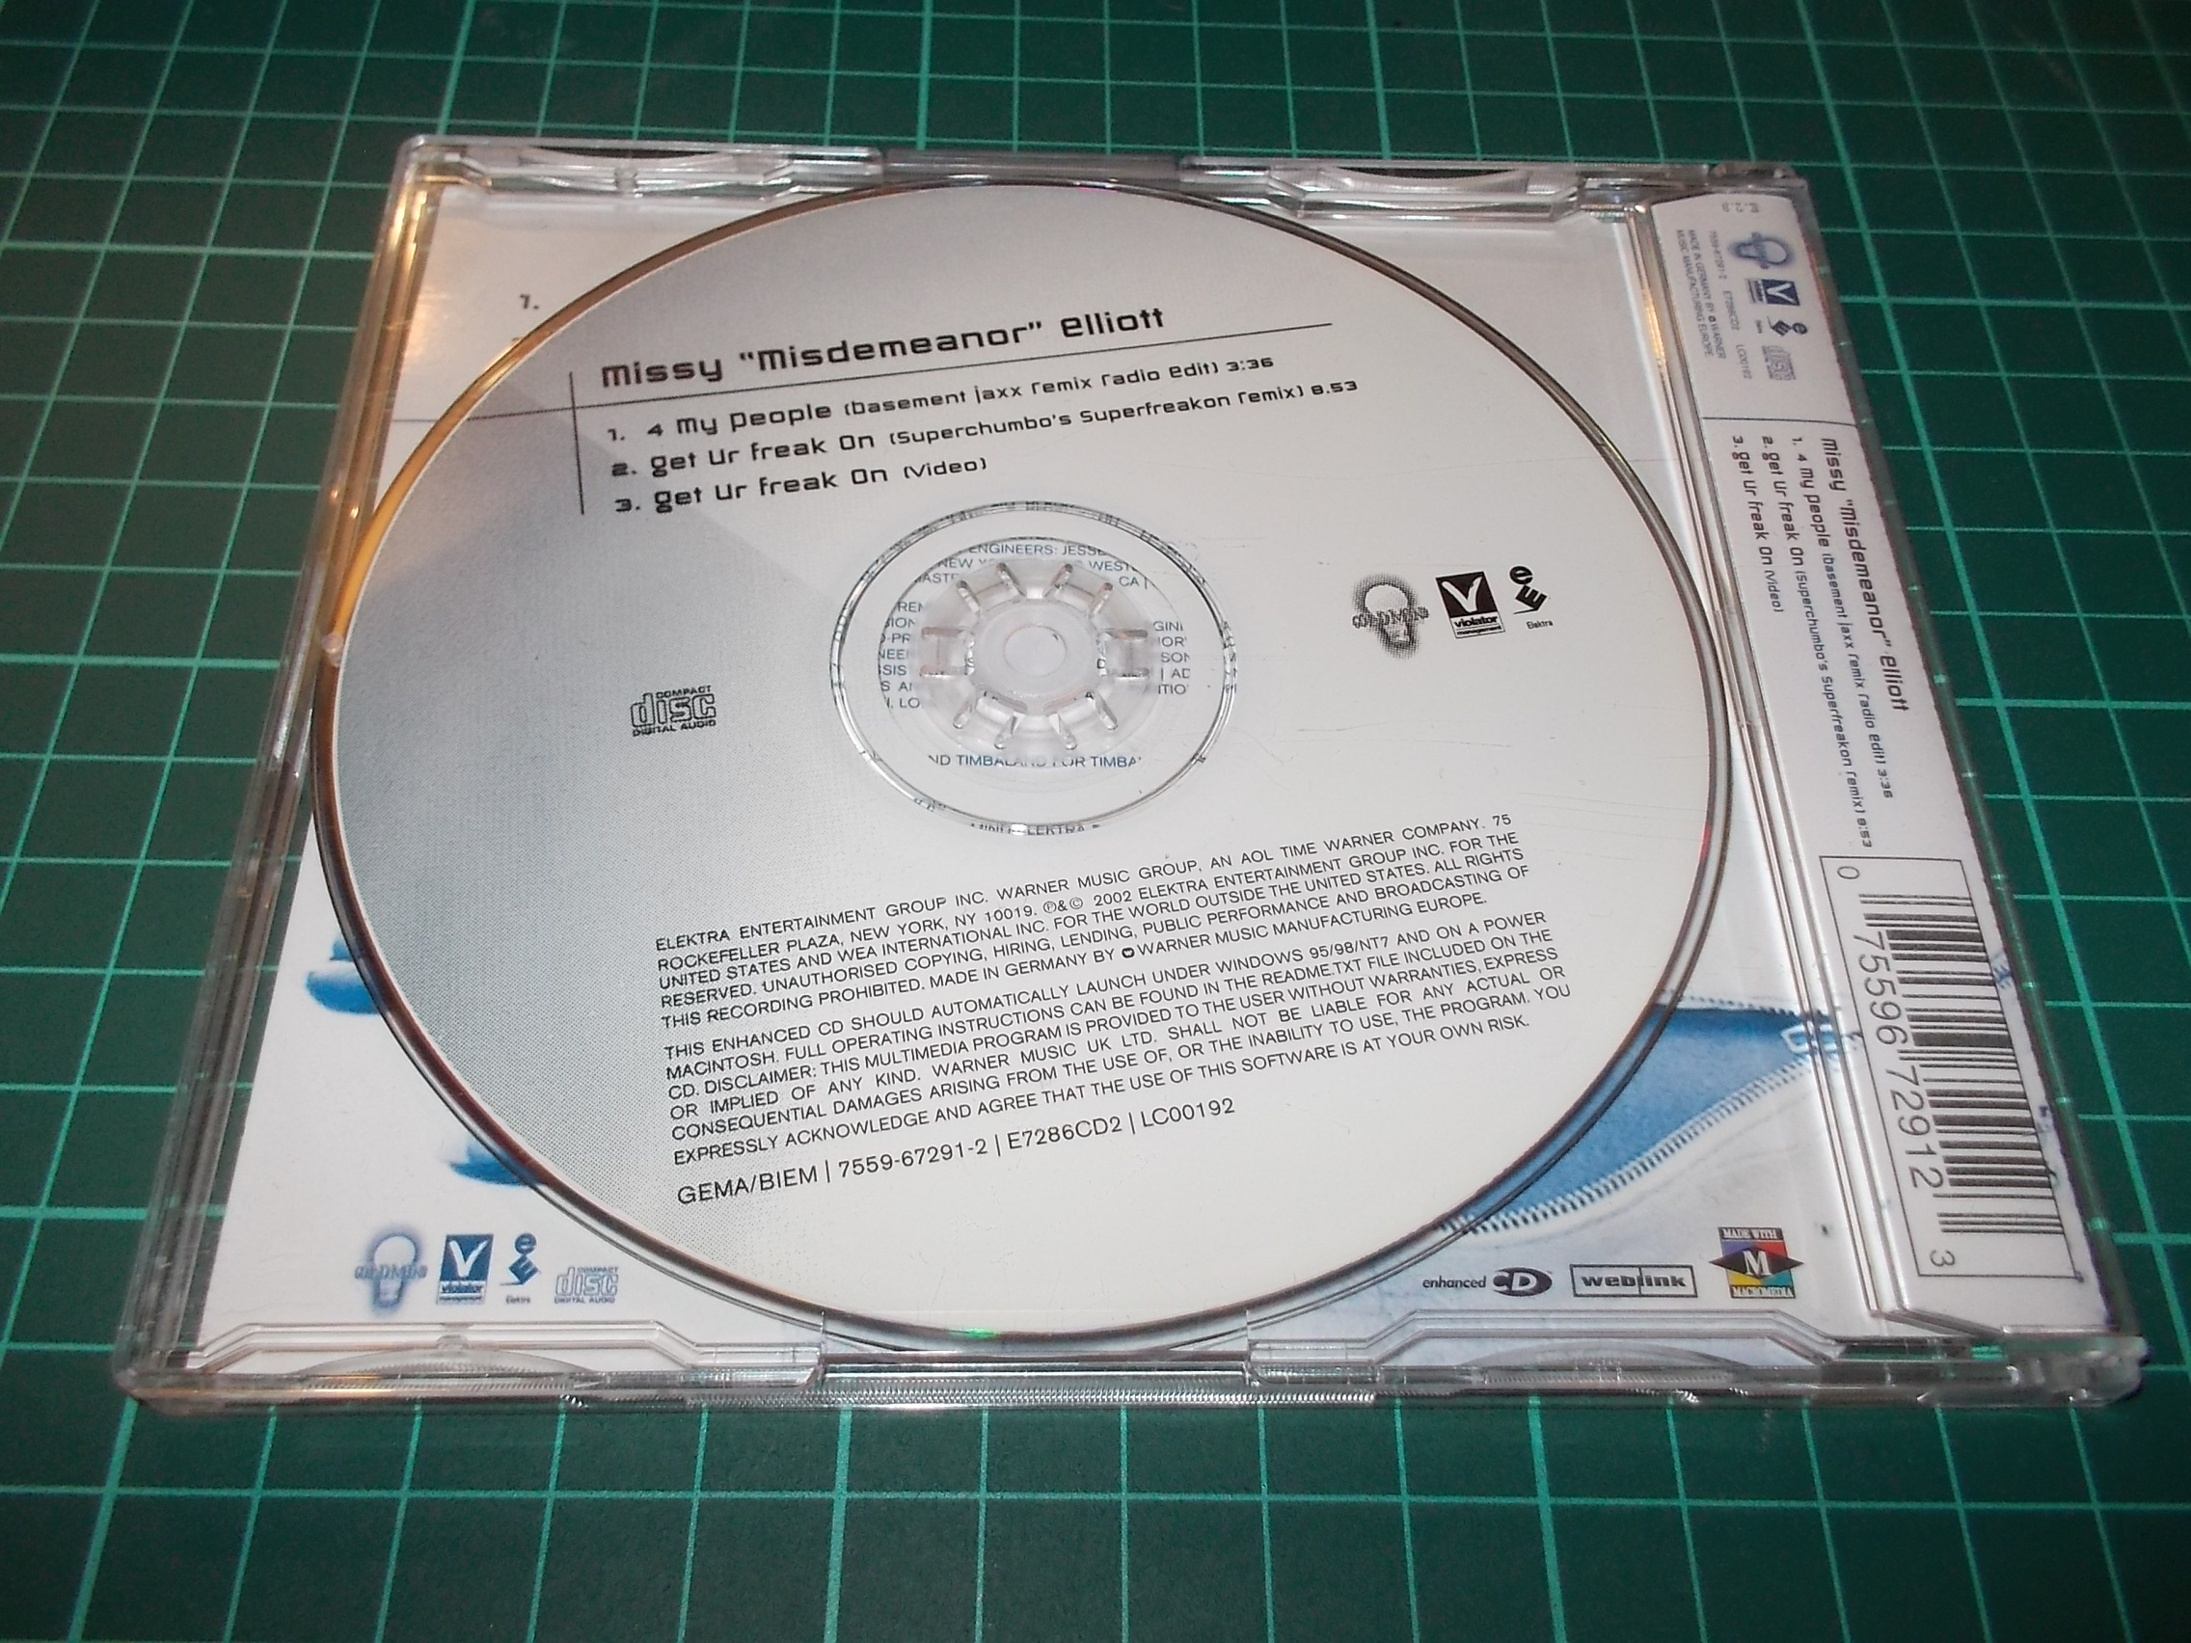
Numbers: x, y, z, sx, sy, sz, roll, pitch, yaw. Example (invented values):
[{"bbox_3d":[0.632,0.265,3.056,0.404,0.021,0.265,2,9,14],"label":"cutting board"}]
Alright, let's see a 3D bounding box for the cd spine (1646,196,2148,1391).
[{"bbox_3d":[0.065,-0.013,0.163,0.017,0.006,0.118,1,60,-2],"label":"cd spine"}]

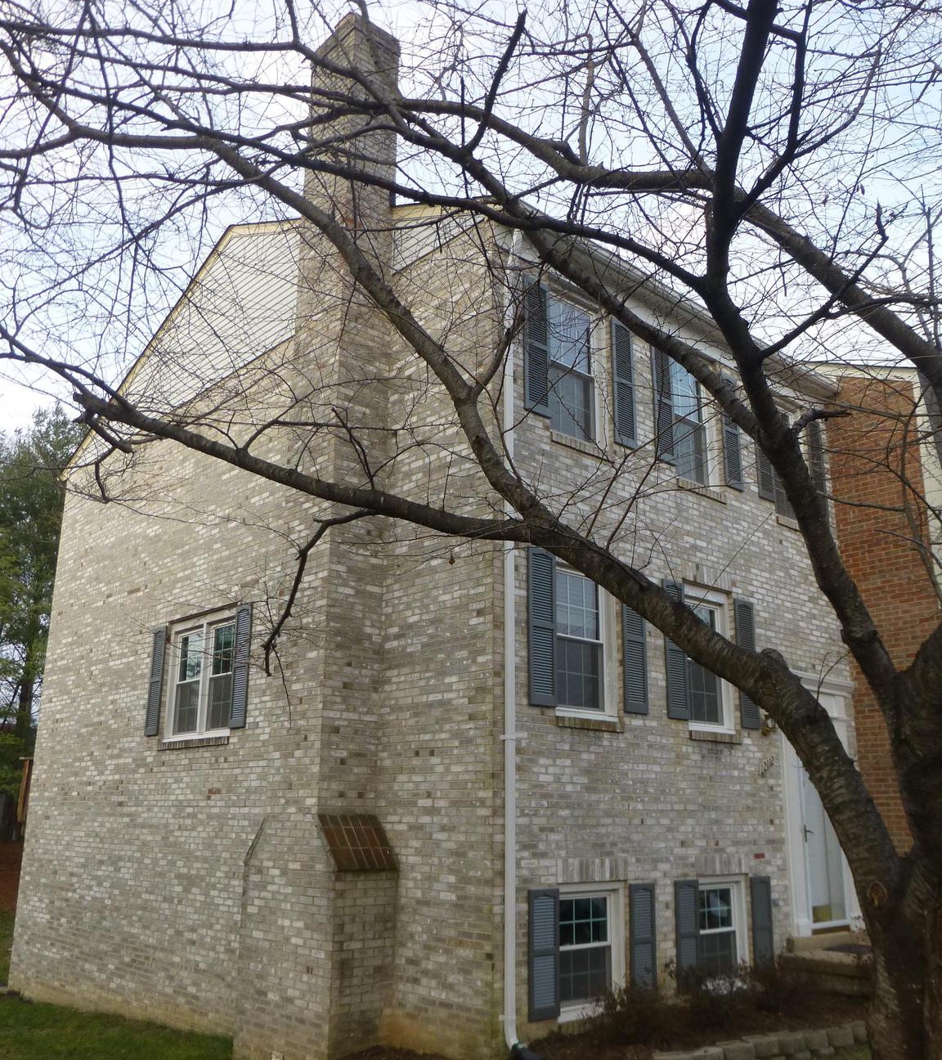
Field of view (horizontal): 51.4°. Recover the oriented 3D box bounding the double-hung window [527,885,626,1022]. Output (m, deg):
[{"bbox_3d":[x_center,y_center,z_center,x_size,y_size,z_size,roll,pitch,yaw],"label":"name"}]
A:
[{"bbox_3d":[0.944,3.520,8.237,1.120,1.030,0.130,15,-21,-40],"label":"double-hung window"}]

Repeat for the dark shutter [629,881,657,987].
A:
[{"bbox_3d":[1.524,3.636,8.676,0.358,0.955,0.045,15,-21,-40],"label":"dark shutter"}]

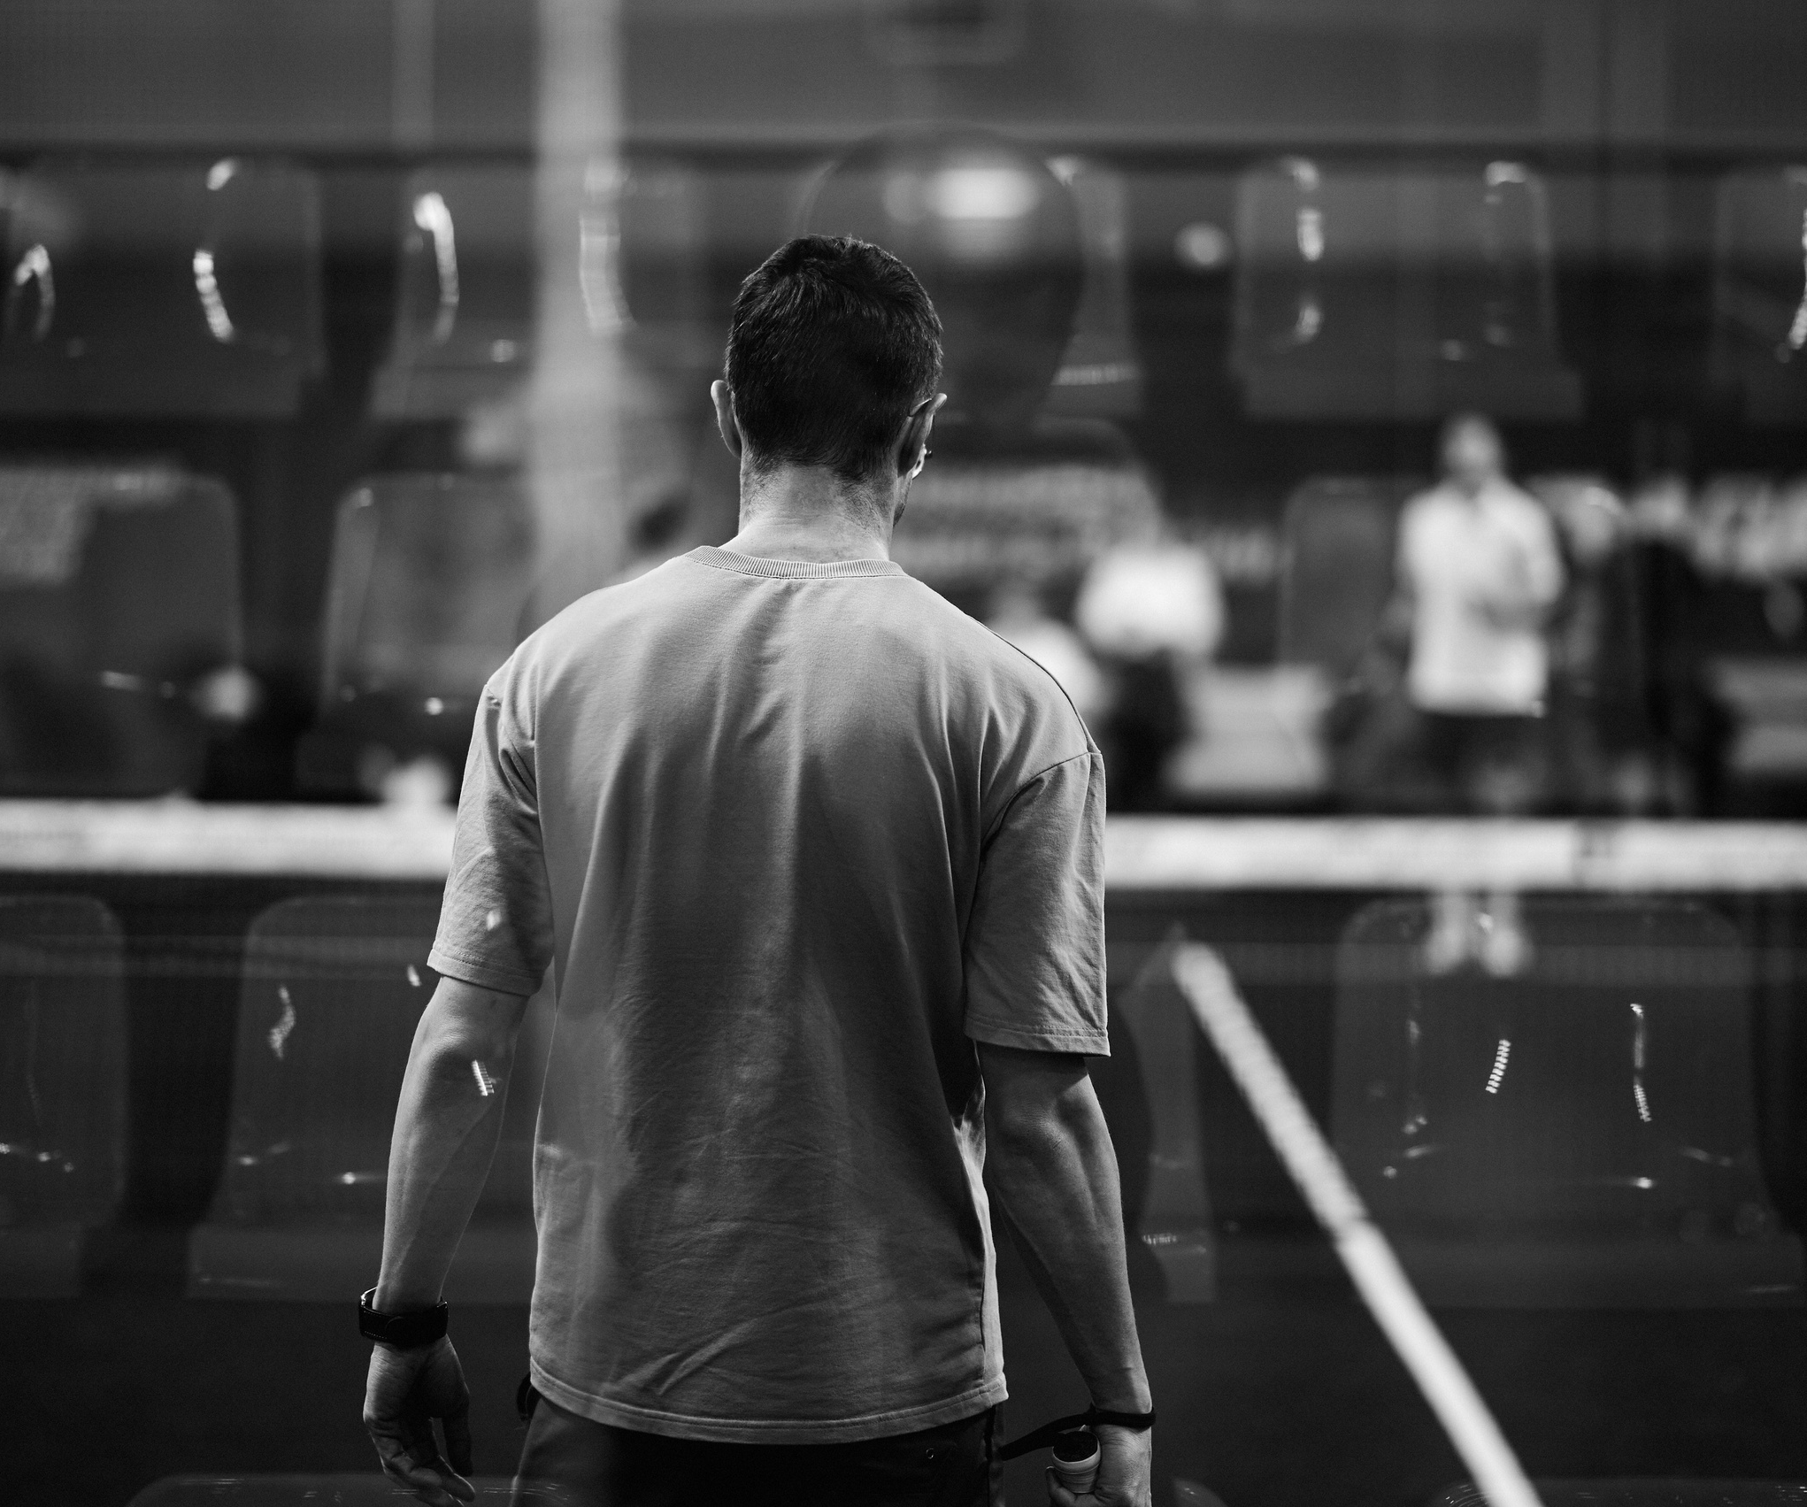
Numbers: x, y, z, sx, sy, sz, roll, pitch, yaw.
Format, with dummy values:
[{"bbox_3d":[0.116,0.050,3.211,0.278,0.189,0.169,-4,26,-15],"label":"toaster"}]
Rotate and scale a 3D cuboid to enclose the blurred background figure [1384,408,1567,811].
[{"bbox_3d":[1.874,-0.194,17.500,0.570,1.790,0.400,1,3,7],"label":"blurred background figure"}]

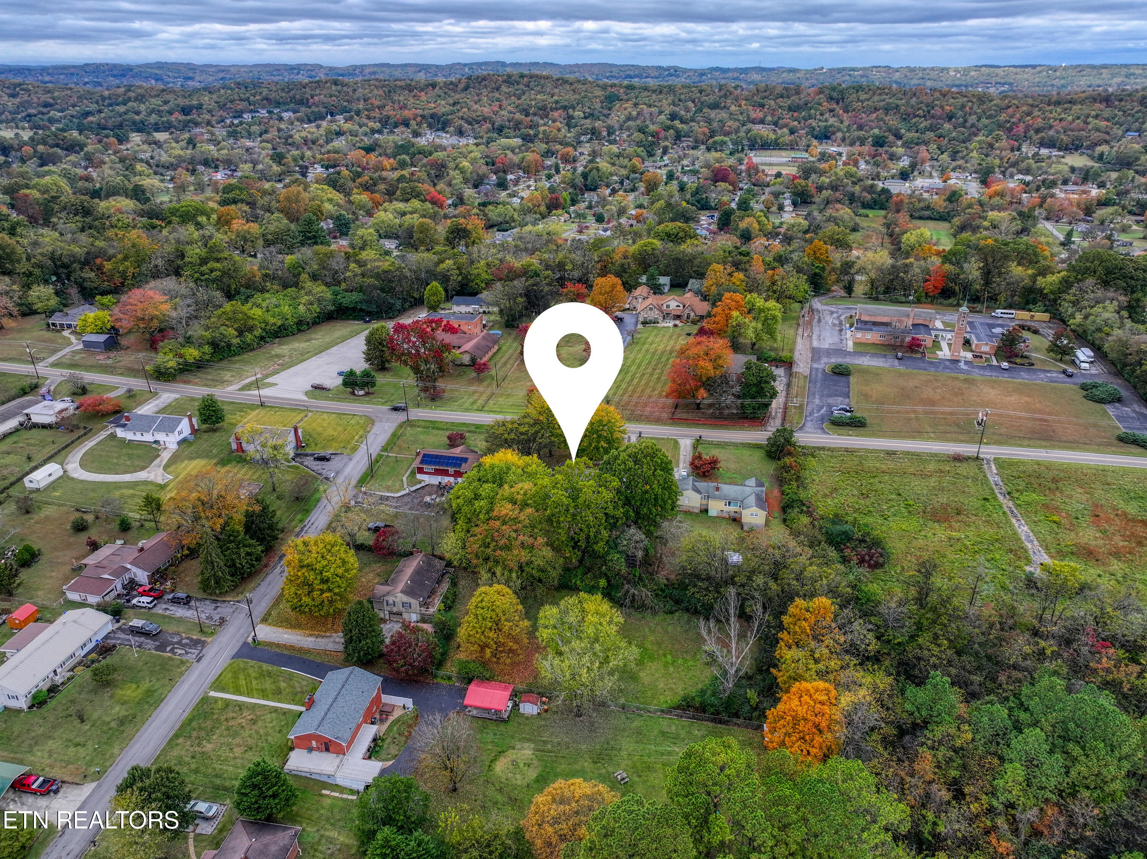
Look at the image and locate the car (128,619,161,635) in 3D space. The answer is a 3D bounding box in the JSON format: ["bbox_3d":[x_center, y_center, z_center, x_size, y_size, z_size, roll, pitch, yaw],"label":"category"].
[{"bbox_3d":[-74.704,34.525,138.427,5.400,1.800,1.950,5,25,12],"label":"car"}]

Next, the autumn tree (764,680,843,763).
[{"bbox_3d":[33.020,42.177,113.354,11.000,12.800,11.000,0,25,0],"label":"autumn tree"}]

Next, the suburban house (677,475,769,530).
[{"bbox_3d":[32.510,15.496,174.152,18.800,6.600,12.500,4,25,8],"label":"suburban house"}]

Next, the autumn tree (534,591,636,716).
[{"bbox_3d":[1.592,34.306,118.520,15.000,20.800,15.000,0,25,0],"label":"autumn tree"}]

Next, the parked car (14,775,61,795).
[{"bbox_3d":[-77.075,50.435,113.207,5.597,1.780,1.920,5,25,10],"label":"parked car"}]

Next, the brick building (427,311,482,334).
[{"bbox_3d":[-39.840,-34.950,265.190,18.040,6.000,8.020,5,25,11],"label":"brick building"}]

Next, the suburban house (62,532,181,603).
[{"bbox_3d":[-86.886,26.071,152.779,15.500,5.200,19.000,4,25,9],"label":"suburban house"}]

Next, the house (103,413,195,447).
[{"bbox_3d":[-111.420,-0.755,209.577,21.500,6.600,9.600,4,25,9],"label":"house"}]

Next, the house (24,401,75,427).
[{"bbox_3d":[-138.450,-3.860,210.550,8.760,4.200,8.050,4,25,8],"label":"house"}]

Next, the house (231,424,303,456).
[{"bbox_3d":[-78.300,1.710,204.322,16.500,6.500,9.500,4,25,9],"label":"house"}]

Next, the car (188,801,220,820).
[{"bbox_3d":[-52.010,53.250,111.610,4.700,1.450,1.800,8,26,16],"label":"car"}]

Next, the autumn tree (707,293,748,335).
[{"bbox_3d":[50.300,-37.210,258.890,13.210,14.740,13.210,0,25,0],"label":"autumn tree"}]

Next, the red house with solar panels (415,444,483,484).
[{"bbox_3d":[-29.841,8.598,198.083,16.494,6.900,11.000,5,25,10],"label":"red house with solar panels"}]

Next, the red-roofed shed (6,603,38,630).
[{"bbox_3d":[-101.578,34.328,146.783,3.194,3.000,3.649,4,25,9],"label":"red-roofed shed"}]

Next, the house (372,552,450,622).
[{"bbox_3d":[-30.767,30.297,154.474,12.625,6.900,13.665,4,25,8],"label":"house"}]

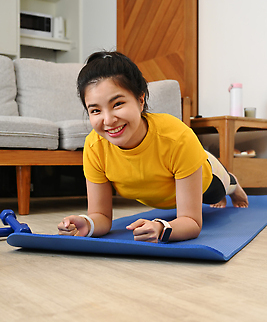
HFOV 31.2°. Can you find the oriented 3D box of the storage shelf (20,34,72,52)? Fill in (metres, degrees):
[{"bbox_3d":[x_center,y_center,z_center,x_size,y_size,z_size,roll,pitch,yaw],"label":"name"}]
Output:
[{"bbox_3d":[-1.160,-1.360,5.677,0.706,0.129,0.442,0,1,-33],"label":"storage shelf"}]

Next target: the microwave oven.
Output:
[{"bbox_3d":[-1.230,-1.559,5.595,0.450,0.270,0.345,0,1,-33],"label":"microwave oven"}]

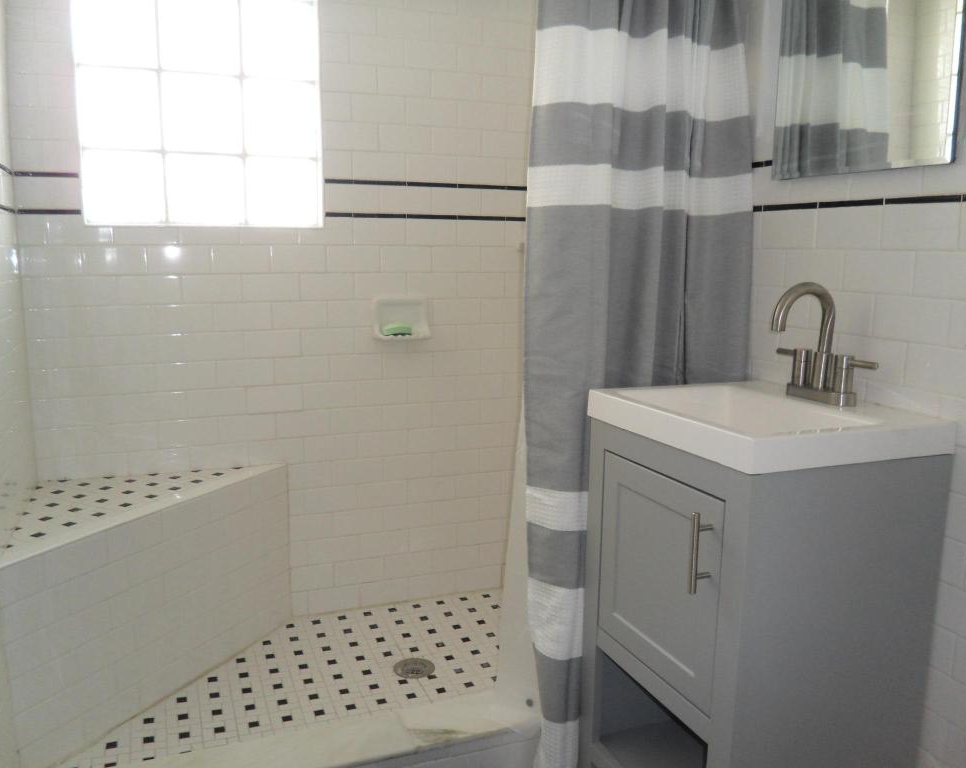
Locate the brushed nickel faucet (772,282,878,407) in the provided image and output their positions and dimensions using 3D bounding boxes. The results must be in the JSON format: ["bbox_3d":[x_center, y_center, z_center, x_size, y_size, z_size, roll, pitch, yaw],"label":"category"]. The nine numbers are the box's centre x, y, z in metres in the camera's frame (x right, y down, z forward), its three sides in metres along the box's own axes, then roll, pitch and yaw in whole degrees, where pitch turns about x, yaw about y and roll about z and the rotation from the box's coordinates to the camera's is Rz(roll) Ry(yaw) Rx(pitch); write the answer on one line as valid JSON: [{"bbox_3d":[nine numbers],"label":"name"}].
[{"bbox_3d":[0.585,-0.075,1.452,0.152,0.219,0.245,-3,10,-21],"label":"brushed nickel faucet"}]

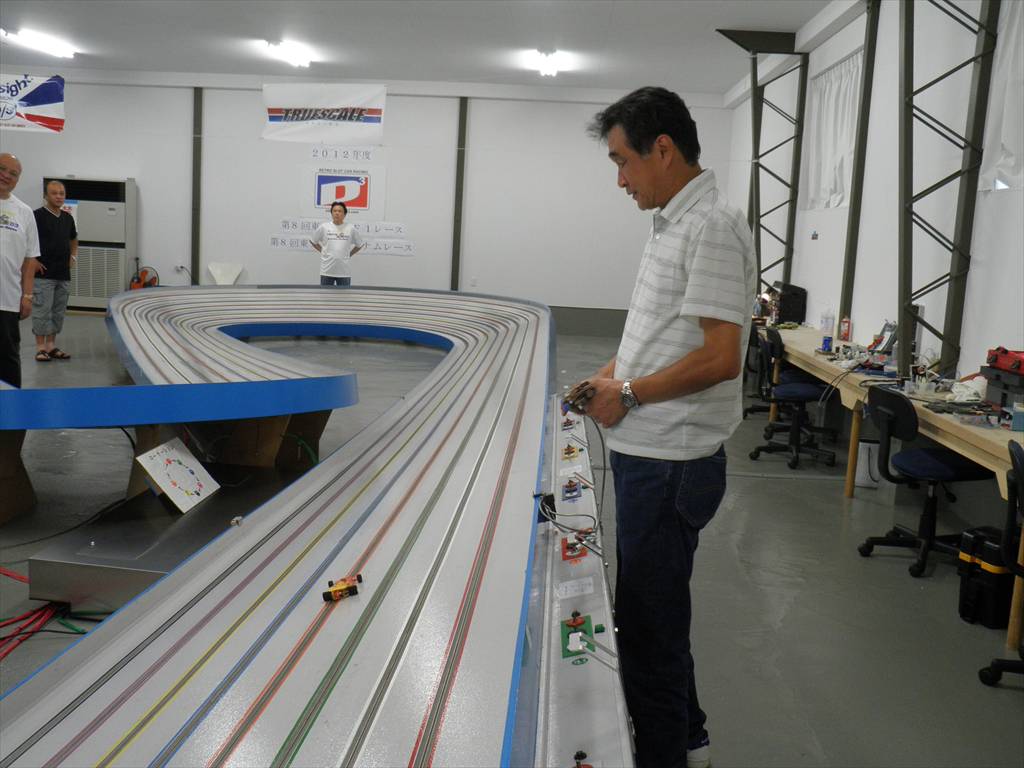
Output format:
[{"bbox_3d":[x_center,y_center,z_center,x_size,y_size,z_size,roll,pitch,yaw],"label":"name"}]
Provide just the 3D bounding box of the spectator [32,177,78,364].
[{"bbox_3d":[-4.399,-1.093,9.676,0.460,1.690,0.300,-2,10,-33],"label":"spectator"}]

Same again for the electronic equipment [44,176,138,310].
[{"bbox_3d":[-6.029,-1.941,14.444,1.180,1.880,0.380,3,8,2],"label":"electronic equipment"}]

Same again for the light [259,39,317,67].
[{"bbox_3d":[-2.759,-4.086,12.440,0.250,0.100,1.300,3,8,2],"label":"light"}]

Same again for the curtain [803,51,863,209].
[{"bbox_3d":[2.814,-2.211,8.984,0.120,1.270,1.750,3,8,2],"label":"curtain"}]

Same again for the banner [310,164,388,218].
[{"bbox_3d":[-2.411,-2.797,14.653,1.150,0.730,0.020,3,8,2],"label":"banner"}]

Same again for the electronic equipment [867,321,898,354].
[{"bbox_3d":[2.521,-0.316,6.890,0.180,0.210,0.250,3,8,2],"label":"electronic equipment"}]

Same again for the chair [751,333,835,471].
[{"bbox_3d":[1.866,0.064,6.604,0.540,0.830,0.540,2,8,-4],"label":"chair"}]

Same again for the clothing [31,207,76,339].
[{"bbox_3d":[-4.399,-1.082,9.677,0.460,1.230,0.280,-2,10,-33],"label":"clothing"}]

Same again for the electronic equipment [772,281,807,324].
[{"bbox_3d":[2.624,-0.763,9.590,0.250,0.370,0.360,3,8,2],"label":"electronic equipment"}]

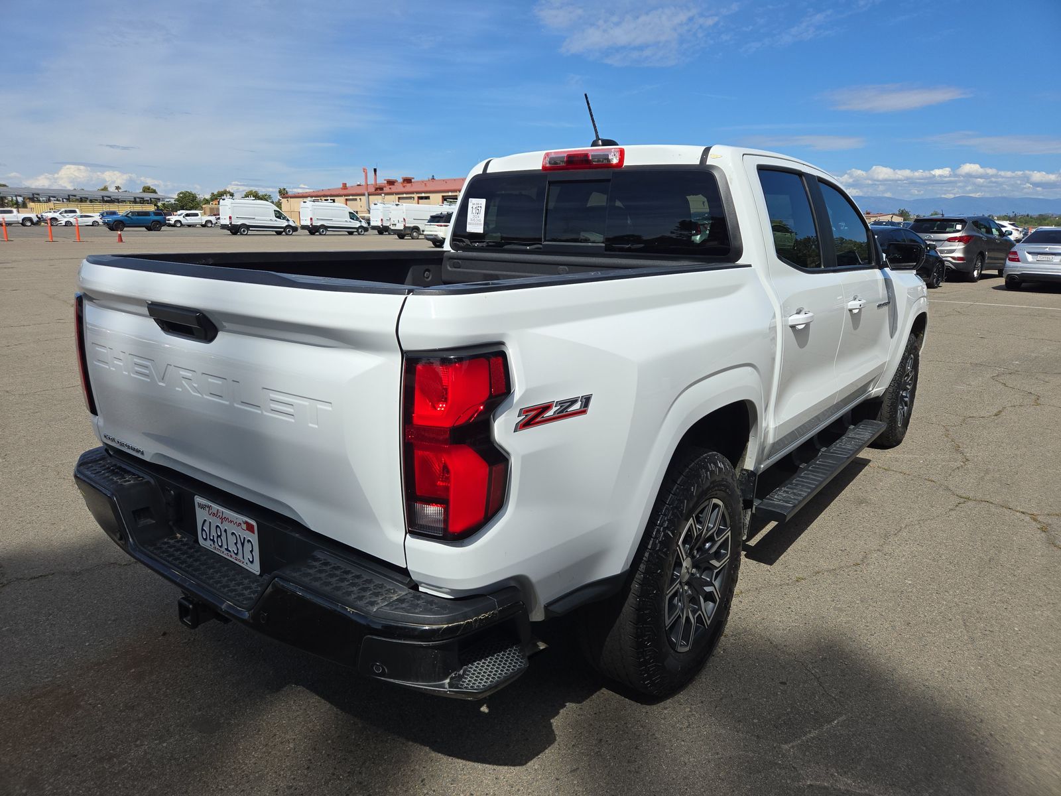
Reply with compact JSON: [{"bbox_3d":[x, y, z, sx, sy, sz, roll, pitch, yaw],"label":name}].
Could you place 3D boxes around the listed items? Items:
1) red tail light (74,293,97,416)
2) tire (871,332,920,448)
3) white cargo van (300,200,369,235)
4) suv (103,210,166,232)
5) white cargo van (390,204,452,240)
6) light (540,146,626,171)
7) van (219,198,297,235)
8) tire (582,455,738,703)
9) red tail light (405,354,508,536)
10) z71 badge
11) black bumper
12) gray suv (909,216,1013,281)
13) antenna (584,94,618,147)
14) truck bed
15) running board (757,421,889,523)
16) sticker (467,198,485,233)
[{"bbox_3d":[-1.406,-0.139,2.319,0.150,0.390,0.170,10,17,36],"label":"red tail light"},{"bbox_3d":[2.417,-0.062,4.777,0.270,0.800,0.800,11,16,36],"label":"tire"},{"bbox_3d":[-16.990,-15.610,61.650,2.060,2.700,5.980,14,19,43],"label":"white cargo van"},{"bbox_3d":[-35.600,-15.950,63.400,2.030,1.880,5.080,14,19,43],"label":"suv"},{"bbox_3d":[-7.760,-13.580,54.480,5.950,2.540,2.060,-12,19,-43],"label":"white cargo van"},{"bbox_3d":[0.234,-1.006,2.961,0.400,0.080,0.060,10,17,36],"label":"light"},{"bbox_3d":[-22.200,-14.750,57.900,2.070,2.750,5.980,13,19,42],"label":"van"},{"bbox_3d":[0.405,0.524,2.270,0.270,0.785,0.785,10,17,36],"label":"tire"},{"bbox_3d":[-0.149,0.091,1.370,0.190,0.385,0.125,11,16,36],"label":"red tail light"},{"bbox_3d":[0.051,0.029,1.432,0.010,0.048,0.232,14,18,43],"label":"z71 badge"},{"bbox_3d":[-0.785,0.424,1.946,1.800,0.290,0.360,10,17,36],"label":"black bumper"},{"bbox_3d":[12.100,-4.260,19.900,4.720,1.690,1.880,-13,19,-43],"label":"gray suv"},{"bbox_3d":[0.302,-1.173,3.010,0.070,0.210,0.240,10,17,36],"label":"antenna"},{"bbox_3d":[-0.319,-0.184,2.422,1.660,0.540,1.640,10,17,36],"label":"truck bed"},{"bbox_3d":[1.534,0.316,3.570,0.130,0.050,1.870,11,16,36],"label":"running board"},{"bbox_3d":[-0.256,-0.863,3.341,0.105,0.155,0.004,11,10,36],"label":"sticker"}]

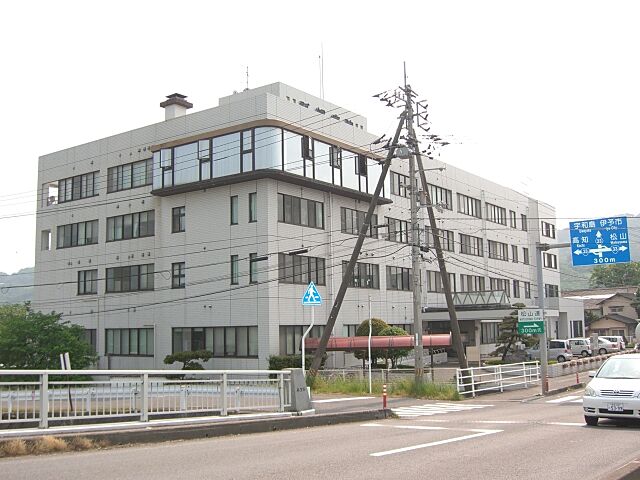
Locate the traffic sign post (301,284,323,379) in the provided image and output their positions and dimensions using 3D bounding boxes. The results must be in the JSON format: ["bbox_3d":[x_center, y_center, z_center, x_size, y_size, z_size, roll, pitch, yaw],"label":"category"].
[{"bbox_3d":[-0.242,2.861,20.000,0.650,3.150,0.150,-7,-9,36],"label":"traffic sign post"}]

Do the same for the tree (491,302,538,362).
[{"bbox_3d":[15.220,7.204,55.166,3.400,4.580,3.000,-3,-7,15],"label":"tree"}]

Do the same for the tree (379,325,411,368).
[{"bbox_3d":[4.687,6.764,44.660,1.950,2.770,1.950,-2,-7,6],"label":"tree"}]

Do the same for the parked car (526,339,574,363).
[{"bbox_3d":[18.462,9.094,57.436,4.600,1.740,1.700,-6,-9,33],"label":"parked car"}]

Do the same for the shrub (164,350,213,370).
[{"bbox_3d":[-7.682,7.301,41.052,2.800,1.670,2.500,0,-7,-11],"label":"shrub"}]

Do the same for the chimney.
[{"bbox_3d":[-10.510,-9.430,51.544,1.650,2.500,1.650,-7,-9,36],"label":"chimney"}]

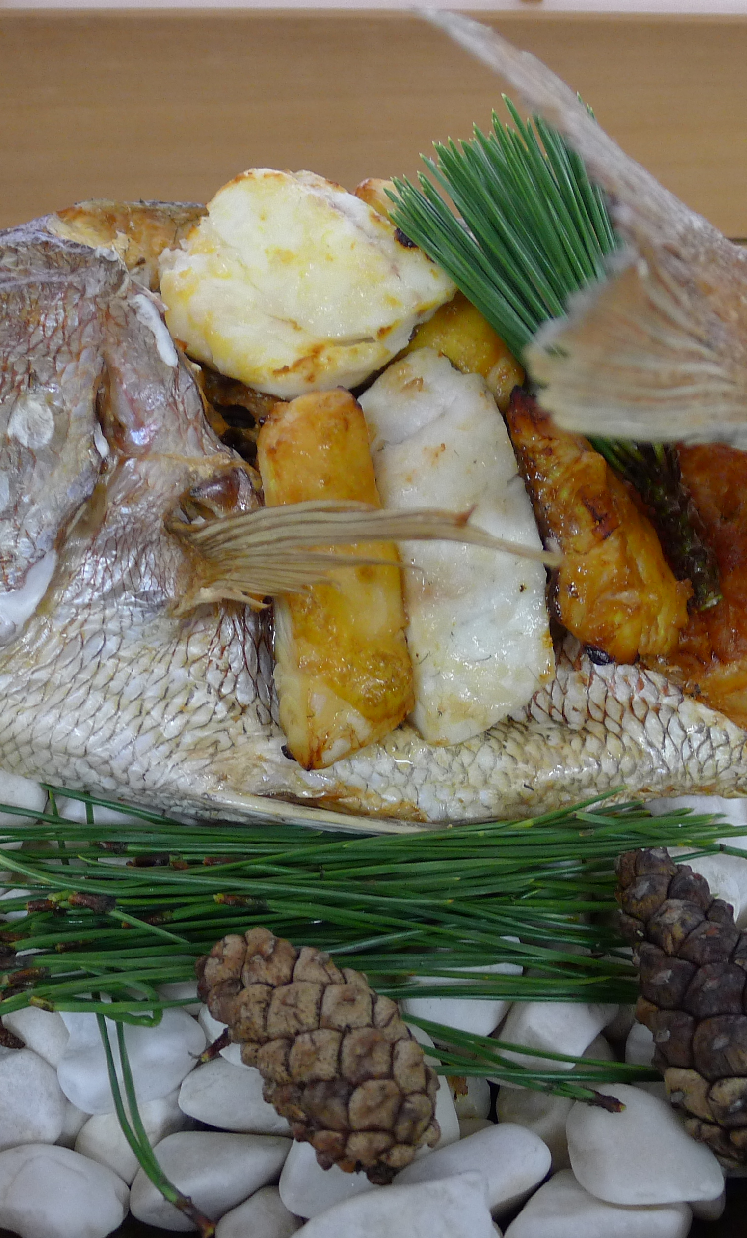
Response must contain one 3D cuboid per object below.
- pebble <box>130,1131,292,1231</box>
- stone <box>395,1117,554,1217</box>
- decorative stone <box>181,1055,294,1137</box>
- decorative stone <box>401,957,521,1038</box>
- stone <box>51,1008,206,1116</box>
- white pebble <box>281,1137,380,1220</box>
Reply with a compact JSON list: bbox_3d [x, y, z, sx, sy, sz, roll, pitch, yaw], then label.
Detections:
[{"bbox_3d":[-0.029,0.100,0.220,0.029,0.011,0.015,-11,42,-15],"label":"pebble"},{"bbox_3d":[0.016,0.098,0.218,0.033,0.011,0.016,-12,42,-16],"label":"stone"},{"bbox_3d":[-0.023,0.087,0.226,0.025,0.010,0.015,6,40,5],"label":"decorative stone"},{"bbox_3d":[0.015,0.065,0.216,0.022,0.013,0.017,2,40,0],"label":"decorative stone"},{"bbox_3d":[-0.040,0.071,0.204,0.025,0.016,0.021,2,40,0],"label":"stone"},{"bbox_3d":[-0.006,0.092,0.204,0.020,0.013,0.016,2,40,0],"label":"white pebble"}]

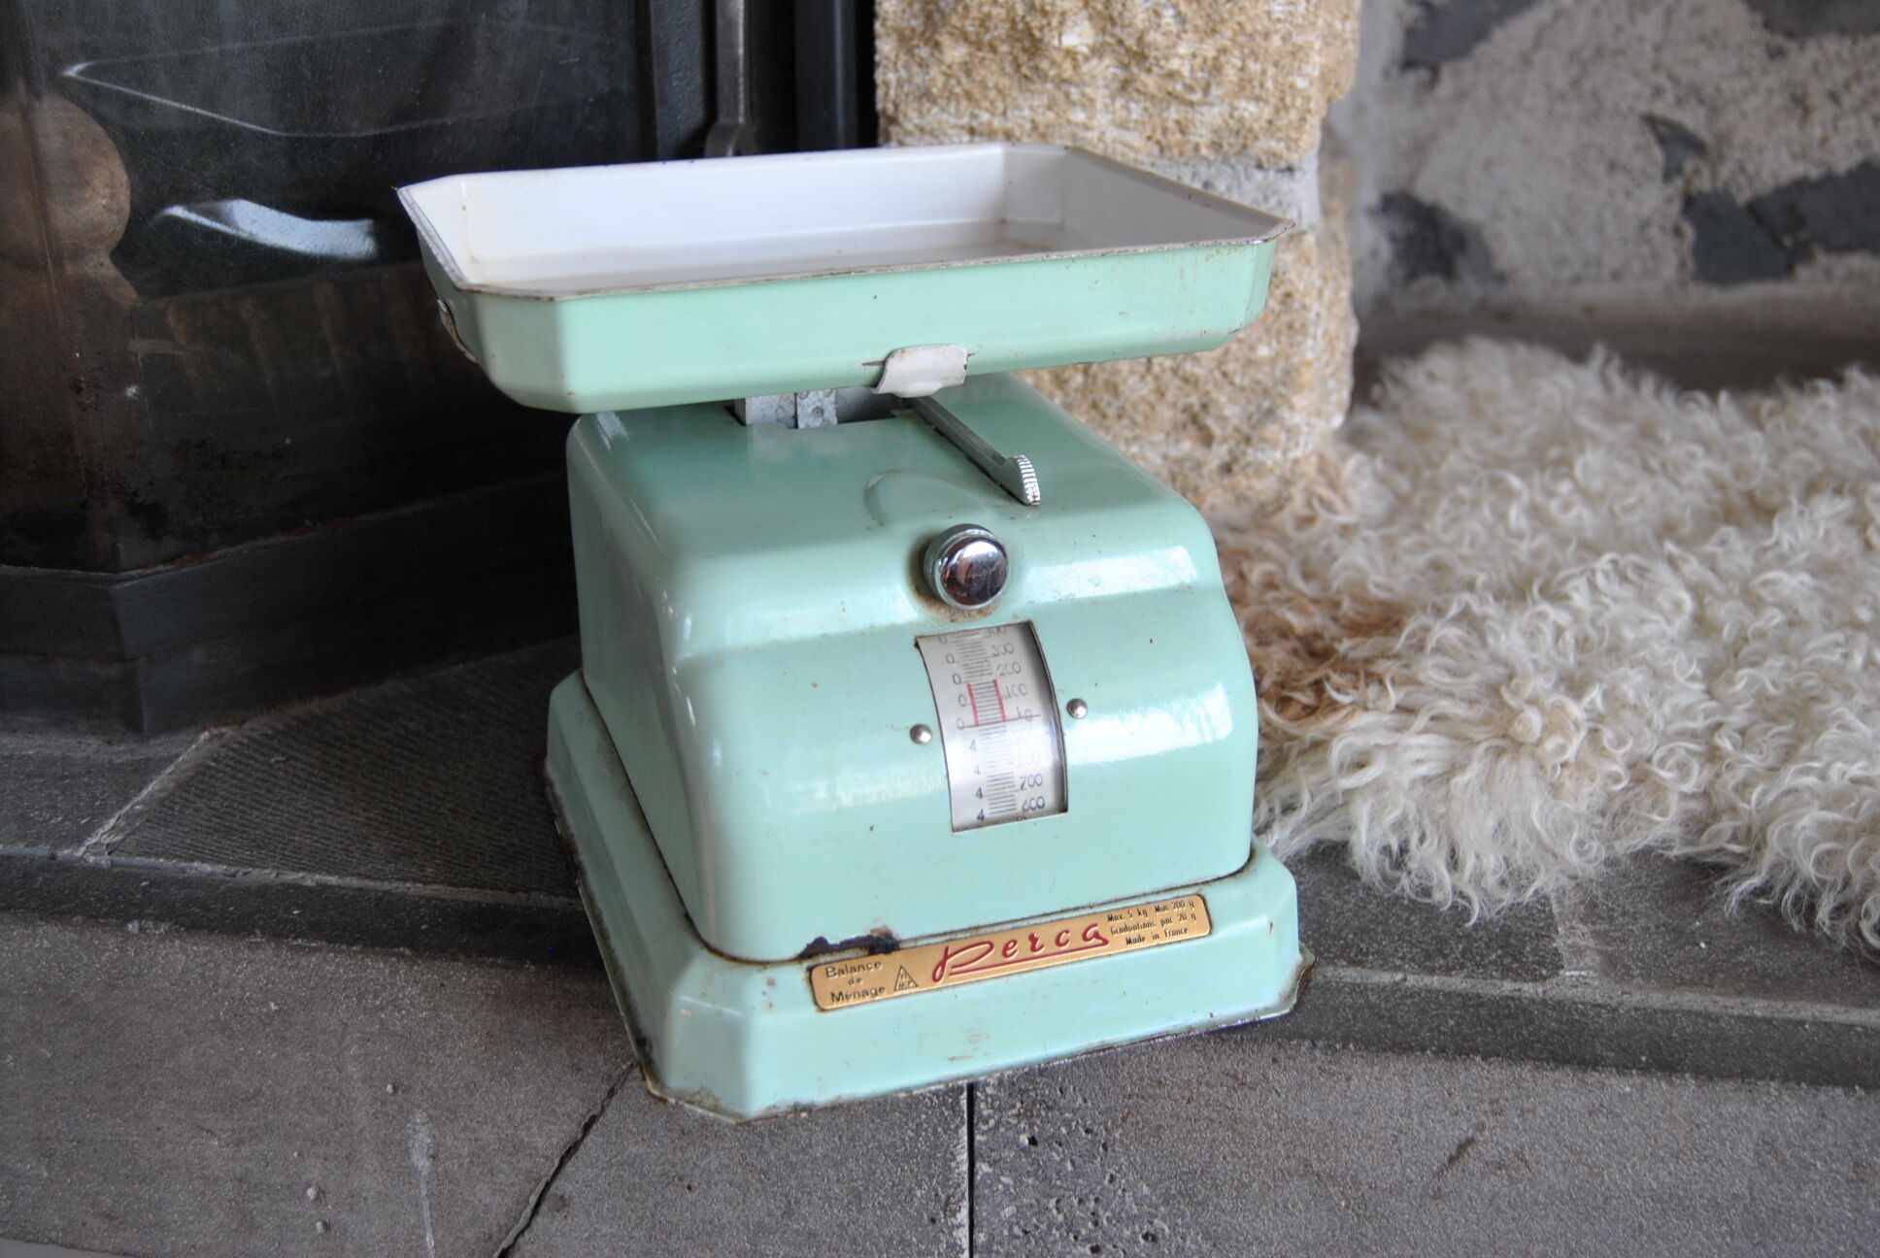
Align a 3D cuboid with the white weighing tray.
[{"bbox_3d":[-0.040,-0.124,0.695,0.260,0.040,0.217,-8,23,-17],"label":"white weighing tray"}]

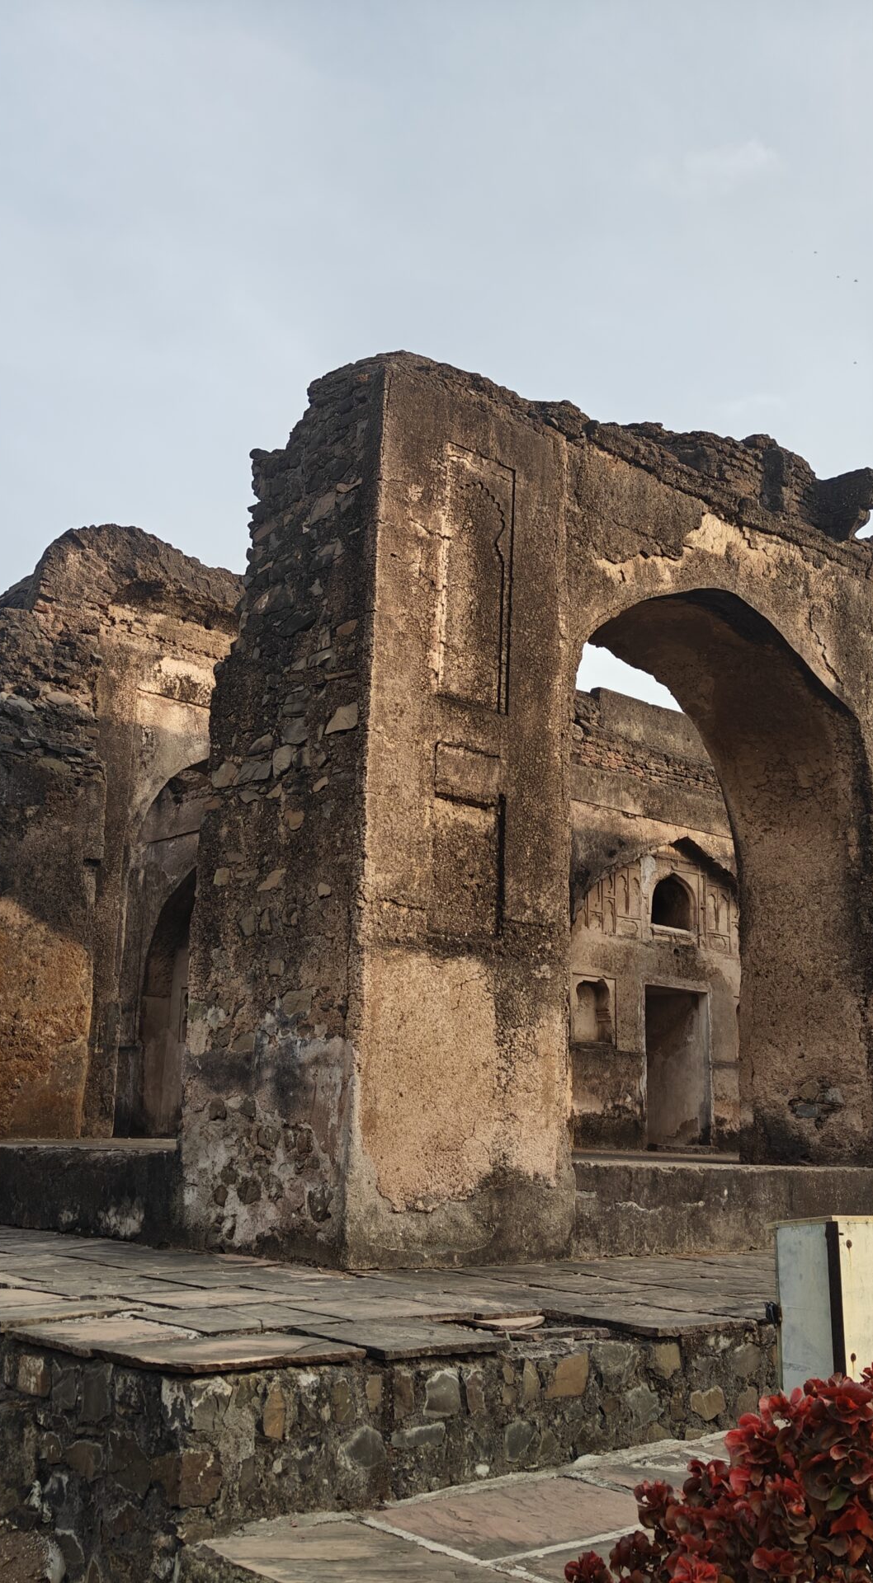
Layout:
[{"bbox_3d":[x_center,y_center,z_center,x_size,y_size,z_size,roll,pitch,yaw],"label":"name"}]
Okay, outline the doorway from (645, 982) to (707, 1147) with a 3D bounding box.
[{"bbox_3d":[2.544,3.177,16.839,1.059,1.715,0.536,13,-17,-39],"label":"doorway"}]

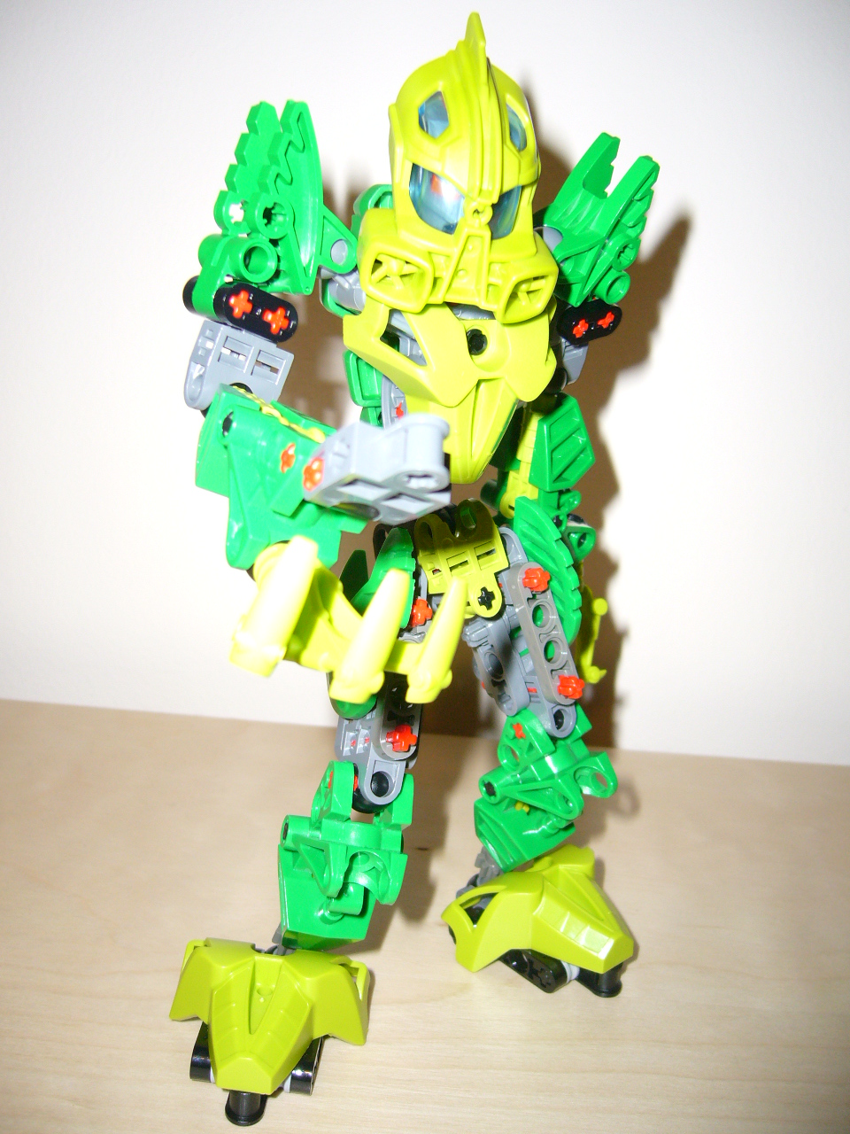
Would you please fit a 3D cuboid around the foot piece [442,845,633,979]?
[{"bbox_3d":[0.031,0.081,0.268,0.042,0.021,0.037,-12,25,-39],"label":"foot piece"}]

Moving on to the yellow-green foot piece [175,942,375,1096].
[{"bbox_3d":[-0.033,0.090,0.232,0.042,0.021,0.037,5,19,2],"label":"yellow-green foot piece"}]

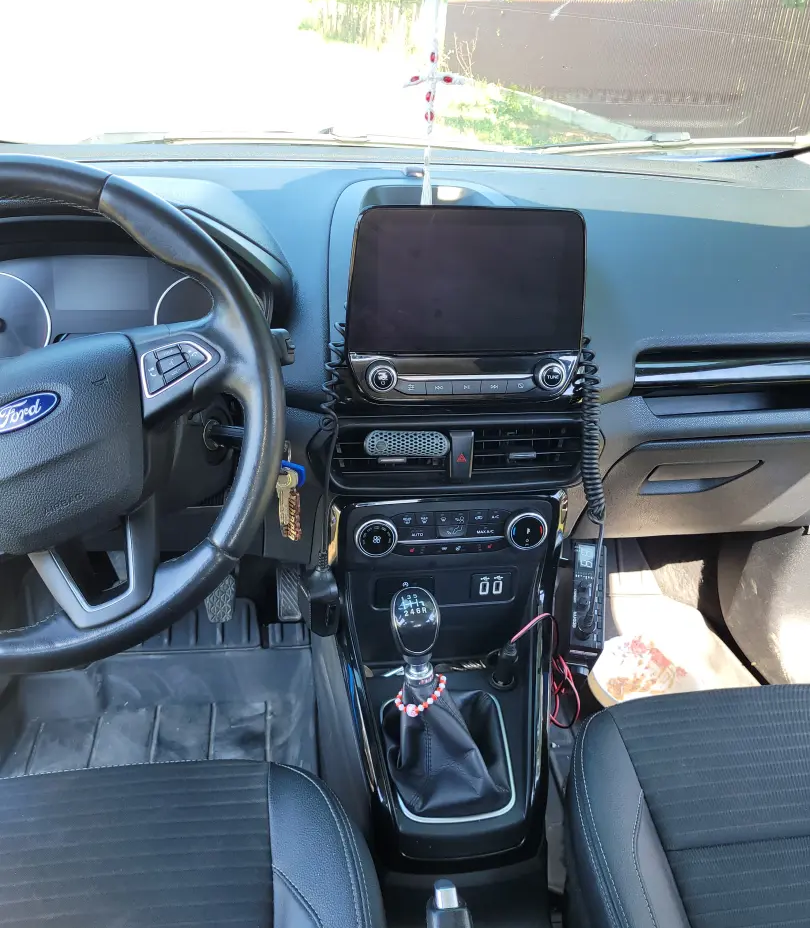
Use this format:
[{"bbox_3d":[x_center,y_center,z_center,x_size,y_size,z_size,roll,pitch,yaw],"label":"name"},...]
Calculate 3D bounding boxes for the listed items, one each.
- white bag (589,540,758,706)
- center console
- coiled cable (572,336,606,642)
[{"bbox_3d":[0.419,0.258,1.301,0.250,0.150,0.280,-1,28,-7],"label":"white bag"},{"bbox_3d":[0.053,0.076,0.790,0.260,0.630,0.280,-2,28,-9],"label":"center console"},{"bbox_3d":[0.196,0.037,0.877,0.050,0.340,0.080,-2,28,-9],"label":"coiled cable"}]

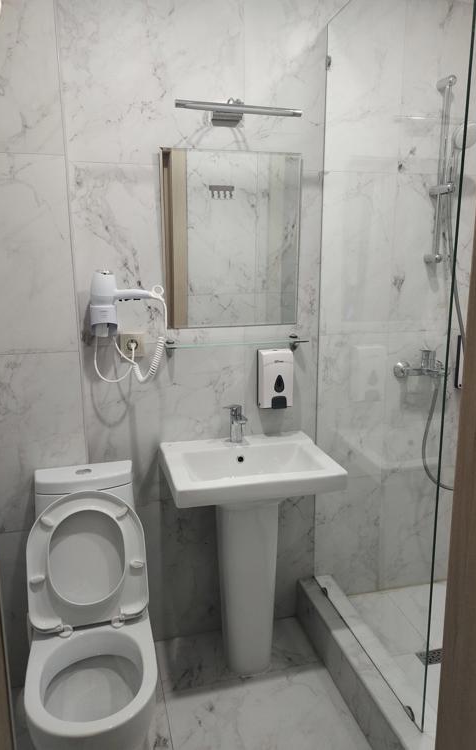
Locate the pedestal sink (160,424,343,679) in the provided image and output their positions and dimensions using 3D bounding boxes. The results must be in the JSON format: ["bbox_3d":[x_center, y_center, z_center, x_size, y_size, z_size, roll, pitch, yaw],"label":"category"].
[{"bbox_3d":[0.038,0.687,1.960,0.554,0.825,0.430,-3,12,-14],"label":"pedestal sink"}]

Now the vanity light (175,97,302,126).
[{"bbox_3d":[-0.012,-0.857,1.762,0.410,0.065,0.175,-3,12,-14],"label":"vanity light"}]

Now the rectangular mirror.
[{"bbox_3d":[-0.014,-0.473,1.918,0.495,0.603,0.022,-3,12,-14],"label":"rectangular mirror"}]

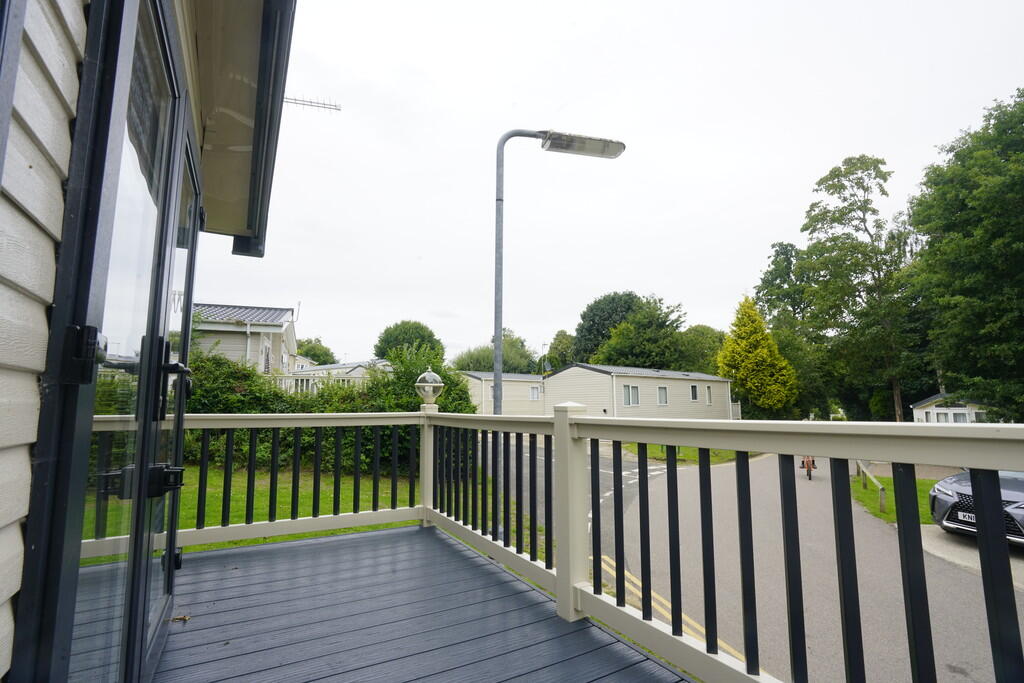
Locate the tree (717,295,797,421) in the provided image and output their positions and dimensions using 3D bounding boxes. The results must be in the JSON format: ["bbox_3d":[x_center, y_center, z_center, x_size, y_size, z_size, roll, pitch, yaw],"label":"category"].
[{"bbox_3d":[13.360,1.330,26.367,4.000,7.600,4.000,-4,-9,27],"label":"tree"}]

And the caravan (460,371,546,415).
[{"bbox_3d":[0.946,3.540,28.612,9.200,3.140,3.850,6,-10,-37],"label":"caravan"}]

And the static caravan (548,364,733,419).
[{"bbox_3d":[6.378,2.898,22.846,9.200,3.130,3.850,6,-10,-37],"label":"static caravan"}]

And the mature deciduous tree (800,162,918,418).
[{"bbox_3d":[18.093,-2.283,25.050,6.200,15.800,6.200,-6,-10,36],"label":"mature deciduous tree"}]

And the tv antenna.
[{"bbox_3d":[-2.560,-2.916,5.916,0.950,0.220,0.120,2,-8,-13],"label":"tv antenna"}]

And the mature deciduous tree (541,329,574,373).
[{"bbox_3d":[4.800,3.283,48.004,5.500,9.070,5.500,-1,-8,6],"label":"mature deciduous tree"}]

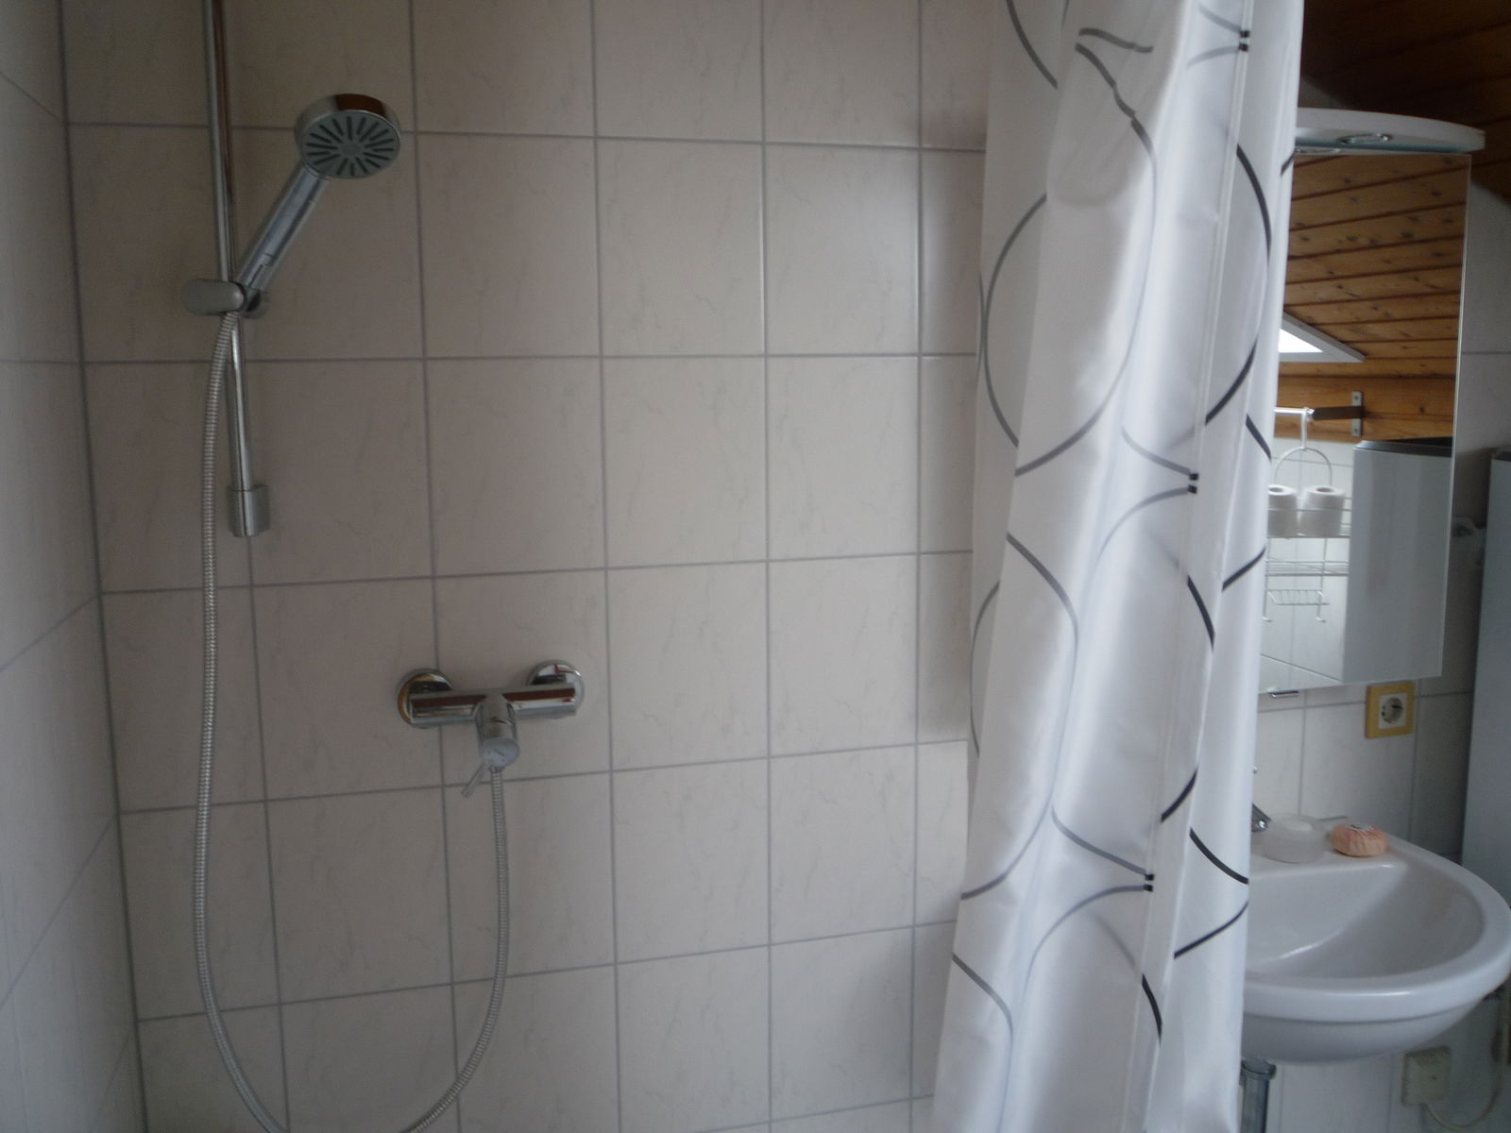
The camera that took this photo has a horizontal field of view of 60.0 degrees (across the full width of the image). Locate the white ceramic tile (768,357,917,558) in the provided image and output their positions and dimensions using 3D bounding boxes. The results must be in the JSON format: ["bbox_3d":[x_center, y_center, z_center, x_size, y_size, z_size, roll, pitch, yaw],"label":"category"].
[{"bbox_3d":[0.110,-0.136,1.640,0.200,0.249,0.009,-3,8,-15],"label":"white ceramic tile"}]

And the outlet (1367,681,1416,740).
[{"bbox_3d":[0.923,0.209,1.904,0.080,0.080,0.011,-3,9,-15],"label":"outlet"}]

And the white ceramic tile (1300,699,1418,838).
[{"bbox_3d":[0.878,0.320,1.919,0.198,0.248,0.008,-3,8,-15],"label":"white ceramic tile"}]

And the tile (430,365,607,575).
[{"bbox_3d":[-0.279,-0.117,1.536,0.200,0.249,0.009,-3,8,-15],"label":"tile"}]

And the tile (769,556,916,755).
[{"bbox_3d":[0.112,0.113,1.665,0.198,0.248,0.008,-3,8,-15],"label":"tile"}]

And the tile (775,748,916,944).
[{"bbox_3d":[0.114,0.360,1.700,0.198,0.248,0.008,-3,8,-15],"label":"tile"}]

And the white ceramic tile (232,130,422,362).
[{"bbox_3d":[-0.476,-0.357,1.448,0.200,0.249,0.009,-3,8,-15],"label":"white ceramic tile"}]

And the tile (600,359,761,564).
[{"bbox_3d":[-0.084,-0.125,1.577,0.198,0.248,0.008,-3,8,-15],"label":"tile"}]

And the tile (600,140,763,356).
[{"bbox_3d":[-0.086,-0.373,1.544,0.198,0.248,0.010,-3,9,-15],"label":"tile"}]

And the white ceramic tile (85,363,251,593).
[{"bbox_3d":[-0.638,-0.097,1.424,0.156,0.248,0.008,-3,8,-15],"label":"white ceramic tile"}]

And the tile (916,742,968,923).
[{"bbox_3d":[0.306,0.350,1.759,0.198,0.248,0.010,-3,9,-15],"label":"tile"}]

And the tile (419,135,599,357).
[{"bbox_3d":[-0.281,-0.366,1.500,0.200,0.249,0.009,-3,8,-15],"label":"tile"}]

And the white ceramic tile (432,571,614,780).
[{"bbox_3d":[-0.277,0.132,1.572,0.200,0.249,0.009,-3,8,-15],"label":"white ceramic tile"}]

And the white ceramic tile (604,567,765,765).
[{"bbox_3d":[-0.082,0.123,1.624,0.200,0.249,0.009,-3,8,-15],"label":"white ceramic tile"}]

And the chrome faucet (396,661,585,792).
[{"bbox_3d":[-0.295,0.189,1.492,0.220,0.126,0.130,-3,9,-15],"label":"chrome faucet"}]

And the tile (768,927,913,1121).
[{"bbox_3d":[0.115,0.607,1.742,0.198,0.248,0.010,-3,9,-15],"label":"tile"}]

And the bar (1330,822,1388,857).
[{"bbox_3d":[0.842,0.381,1.825,0.081,0.036,0.068,3,9,25],"label":"bar"}]

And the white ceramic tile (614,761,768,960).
[{"bbox_3d":[-0.079,0.369,1.646,0.198,0.248,0.008,-3,8,-15],"label":"white ceramic tile"}]

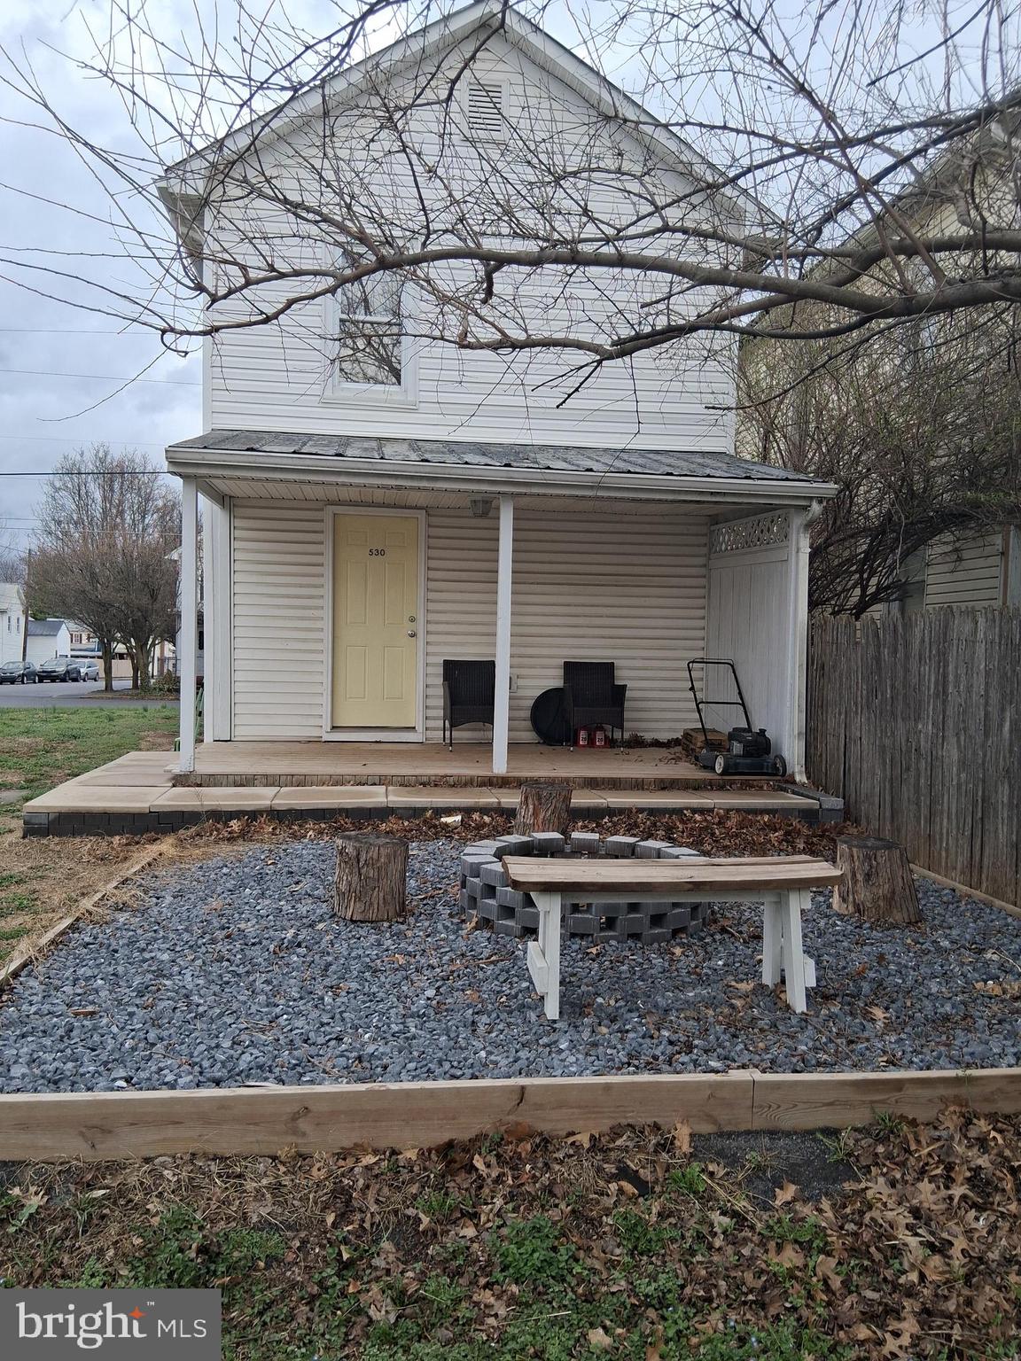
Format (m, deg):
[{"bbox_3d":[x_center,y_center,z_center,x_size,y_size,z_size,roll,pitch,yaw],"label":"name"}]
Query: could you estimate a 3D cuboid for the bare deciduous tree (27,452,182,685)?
[{"bbox_3d":[-18.798,-5.267,48.000,7.000,11.300,6.800,1,2,-6],"label":"bare deciduous tree"}]

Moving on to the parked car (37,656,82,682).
[{"bbox_3d":[-32.492,-0.703,73.500,1.850,1.680,4.600,1,2,-6],"label":"parked car"}]

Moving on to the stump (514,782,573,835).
[{"bbox_3d":[0.206,0.838,6.300,0.350,0.375,0.350,1,2,-6],"label":"stump"}]

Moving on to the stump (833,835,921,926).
[{"bbox_3d":[1.729,0.934,4.840,0.385,0.335,0.380,1,2,-6],"label":"stump"}]

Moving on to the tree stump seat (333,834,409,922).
[{"bbox_3d":[-0.638,0.895,4.680,0.335,0.330,0.335,1,2,-6],"label":"tree stump seat"}]

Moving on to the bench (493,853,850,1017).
[{"bbox_3d":[0.571,0.888,3.591,1.180,0.460,0.400,1,2,-8],"label":"bench"}]

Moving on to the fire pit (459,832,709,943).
[{"bbox_3d":[0.351,0.952,4.850,1.180,0.250,1.180,1,2,-6],"label":"fire pit"}]

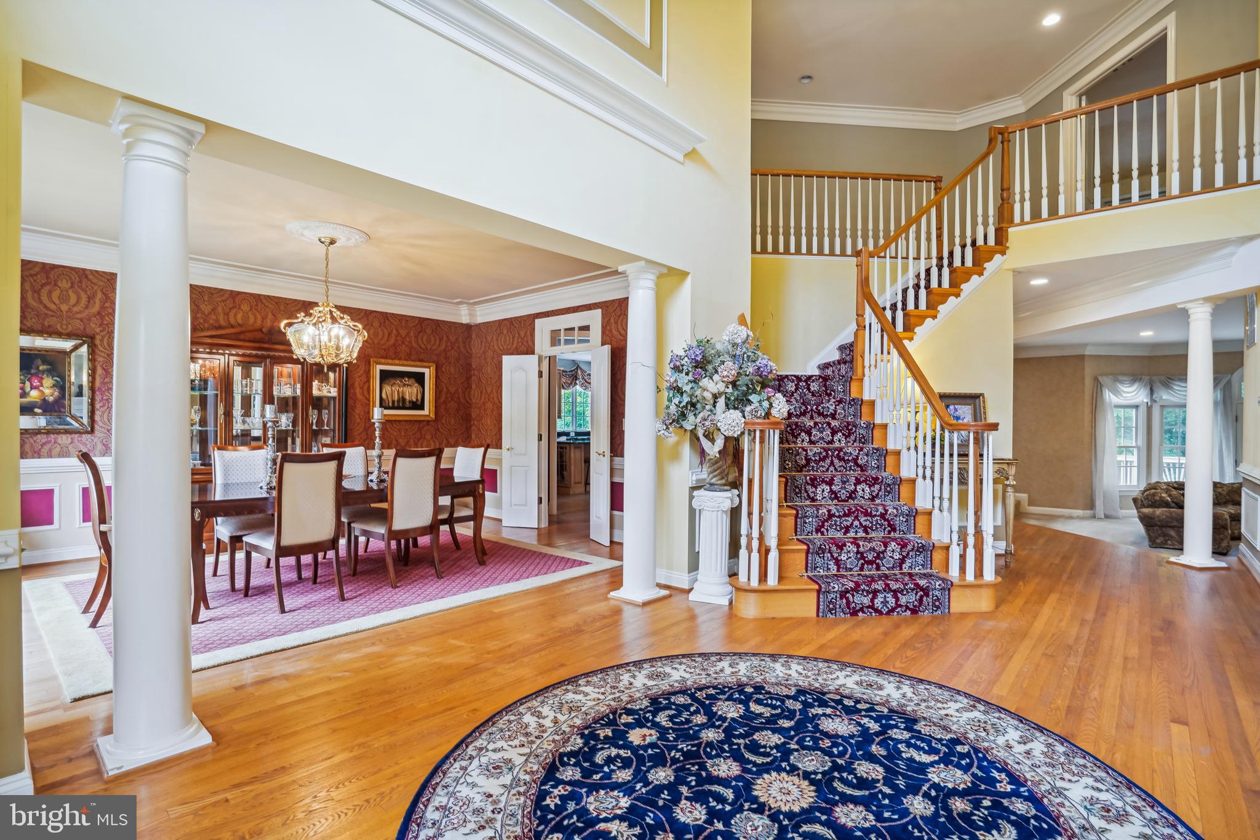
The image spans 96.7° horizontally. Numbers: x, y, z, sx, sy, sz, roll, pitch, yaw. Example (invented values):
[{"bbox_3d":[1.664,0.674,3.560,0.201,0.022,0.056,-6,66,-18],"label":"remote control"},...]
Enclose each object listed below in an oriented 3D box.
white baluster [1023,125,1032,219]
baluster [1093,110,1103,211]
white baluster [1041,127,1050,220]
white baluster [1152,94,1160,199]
[{"bbox_3d":[3.699,-2.276,5.204,0.042,0.870,0.042,1,1,39],"label":"white baluster"},{"bbox_3d":[4.075,-2.262,4.875,0.043,0.853,0.043,0,0,39],"label":"baluster"},{"bbox_3d":[3.790,-2.267,5.111,0.043,0.858,0.043,0,0,39],"label":"white baluster"},{"bbox_3d":[4.363,-2.261,4.646,0.043,0.854,0.043,0,0,39],"label":"white baluster"}]

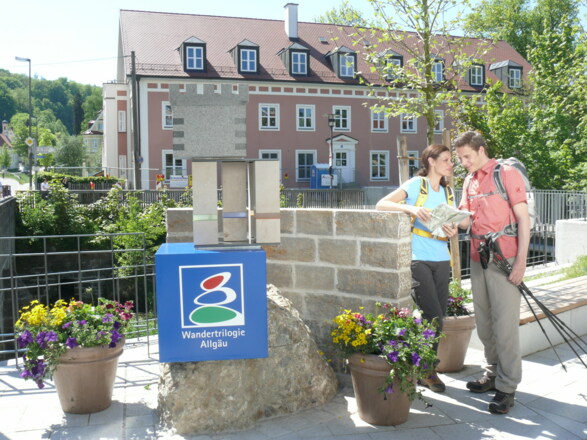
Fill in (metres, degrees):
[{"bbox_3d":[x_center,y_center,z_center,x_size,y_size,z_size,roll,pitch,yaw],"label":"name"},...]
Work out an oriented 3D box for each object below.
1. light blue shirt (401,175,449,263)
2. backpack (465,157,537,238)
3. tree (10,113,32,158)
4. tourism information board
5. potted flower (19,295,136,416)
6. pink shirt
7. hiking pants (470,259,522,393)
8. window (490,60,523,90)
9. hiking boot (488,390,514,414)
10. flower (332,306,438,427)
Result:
[{"bbox_3d":[0.928,-0.003,4.080,0.400,0.590,0.260,-2,4,-20],"label":"light blue shirt"},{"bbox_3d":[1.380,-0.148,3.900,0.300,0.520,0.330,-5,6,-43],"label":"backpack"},{"bbox_3d":[-41.406,-12.664,90.000,3.800,7.400,3.800,-1,5,0],"label":"tree"},{"bbox_3d":[-0.486,0.469,3.593,0.610,0.614,0.510,-2,5,-8],"label":"tourism information board"},{"bbox_3d":[-1.320,0.811,3.673,0.660,0.680,0.580,-1,5,0],"label":"potted flower"},{"bbox_3d":[1.308,-0.062,3.880,0.310,0.680,0.470,-3,4,-30],"label":"pink shirt"},{"bbox_3d":[1.324,0.649,3.870,0.310,0.920,0.390,-3,4,-30],"label":"hiking pants"},{"bbox_3d":[17.179,-11.524,48.278,1.420,2.250,2.700,-2,4,-18],"label":"window"},{"bbox_3d":[1.327,1.117,3.776,0.285,0.155,0.110,-3,5,-39],"label":"hiking boot"},{"bbox_3d":[0.552,0.865,3.593,0.620,0.670,0.580,-1,5,0],"label":"flower"}]

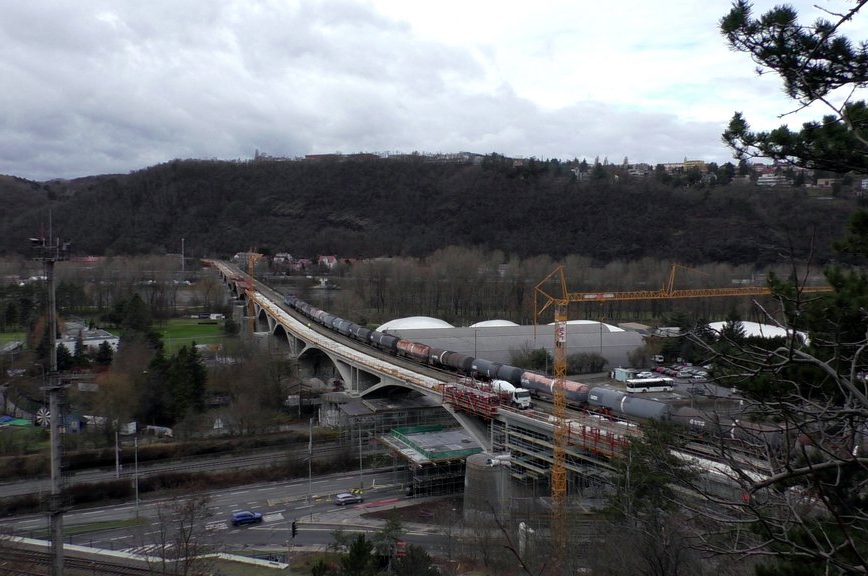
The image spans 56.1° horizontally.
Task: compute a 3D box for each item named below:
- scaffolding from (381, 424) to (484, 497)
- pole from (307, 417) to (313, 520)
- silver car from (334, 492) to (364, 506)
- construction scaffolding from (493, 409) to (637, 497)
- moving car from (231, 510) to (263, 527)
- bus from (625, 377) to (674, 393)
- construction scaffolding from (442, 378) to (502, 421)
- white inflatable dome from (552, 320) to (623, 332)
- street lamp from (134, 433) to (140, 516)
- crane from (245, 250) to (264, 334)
[{"bbox_3d":[-1.061,30.789,146.791,13.000,6.600,20.000,-2,4,-27],"label":"scaffolding"},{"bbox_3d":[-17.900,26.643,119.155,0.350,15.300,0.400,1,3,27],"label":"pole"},{"bbox_3d":[-13.743,34.248,132.940,4.400,1.480,1.800,-2,4,-29],"label":"silver car"},{"bbox_3d":[19.156,25.305,118.140,6.500,11.200,25.000,-2,5,-32],"label":"construction scaffolding"},{"bbox_3d":[-27.250,33.572,119.290,4.250,1.500,1.800,-1,3,-29],"label":"moving car"},{"bbox_3d":[58.865,26.450,220.692,12.200,3.150,2.550,-1,2,-14],"label":"bus"},{"bbox_3d":[5.587,17.062,123.000,2.300,3.600,15.300,-1,3,-26],"label":"construction scaffolding"},{"bbox_3d":[57.068,17.469,324.386,44.000,9.500,36.000,-1,4,-12],"label":"white inflatable dome"},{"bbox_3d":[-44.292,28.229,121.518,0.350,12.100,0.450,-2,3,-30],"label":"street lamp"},{"bbox_3d":[-75.039,1.679,338.729,5.000,37.500,24.000,-1,4,-21],"label":"crane"}]

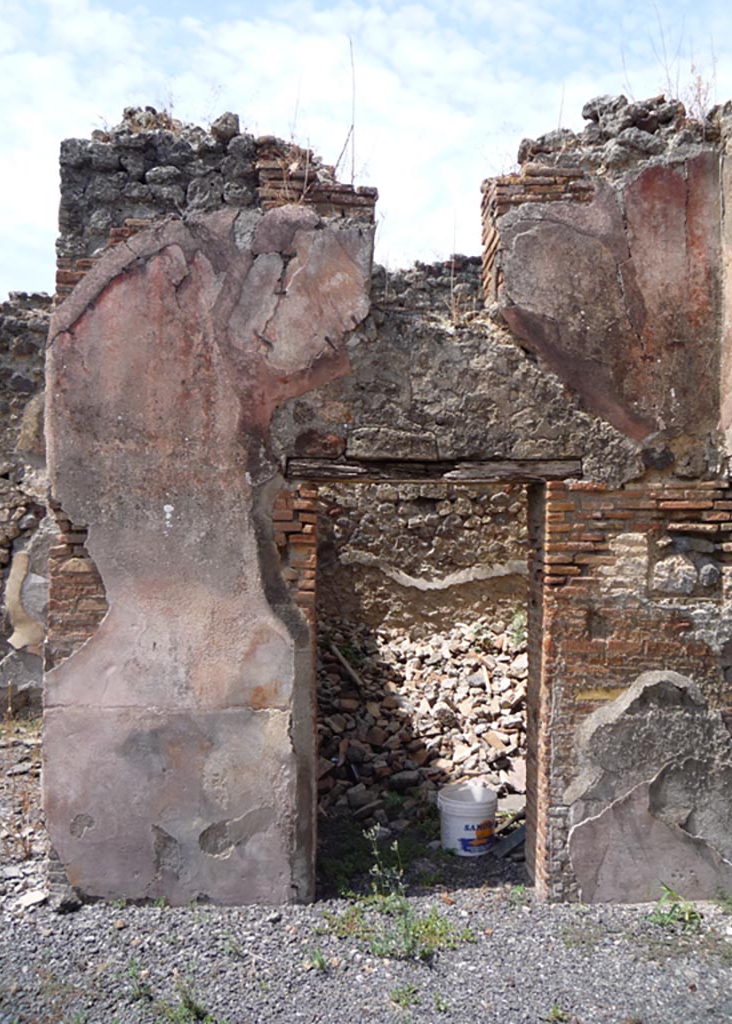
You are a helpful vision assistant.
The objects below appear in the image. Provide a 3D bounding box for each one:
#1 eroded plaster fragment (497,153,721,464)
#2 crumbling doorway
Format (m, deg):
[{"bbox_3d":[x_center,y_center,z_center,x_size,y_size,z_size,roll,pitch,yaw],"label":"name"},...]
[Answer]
[{"bbox_3d":[0.990,-0.835,3.660,0.920,1.270,0.110,0,0,0],"label":"eroded plaster fragment"},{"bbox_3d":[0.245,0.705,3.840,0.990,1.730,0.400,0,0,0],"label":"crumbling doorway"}]

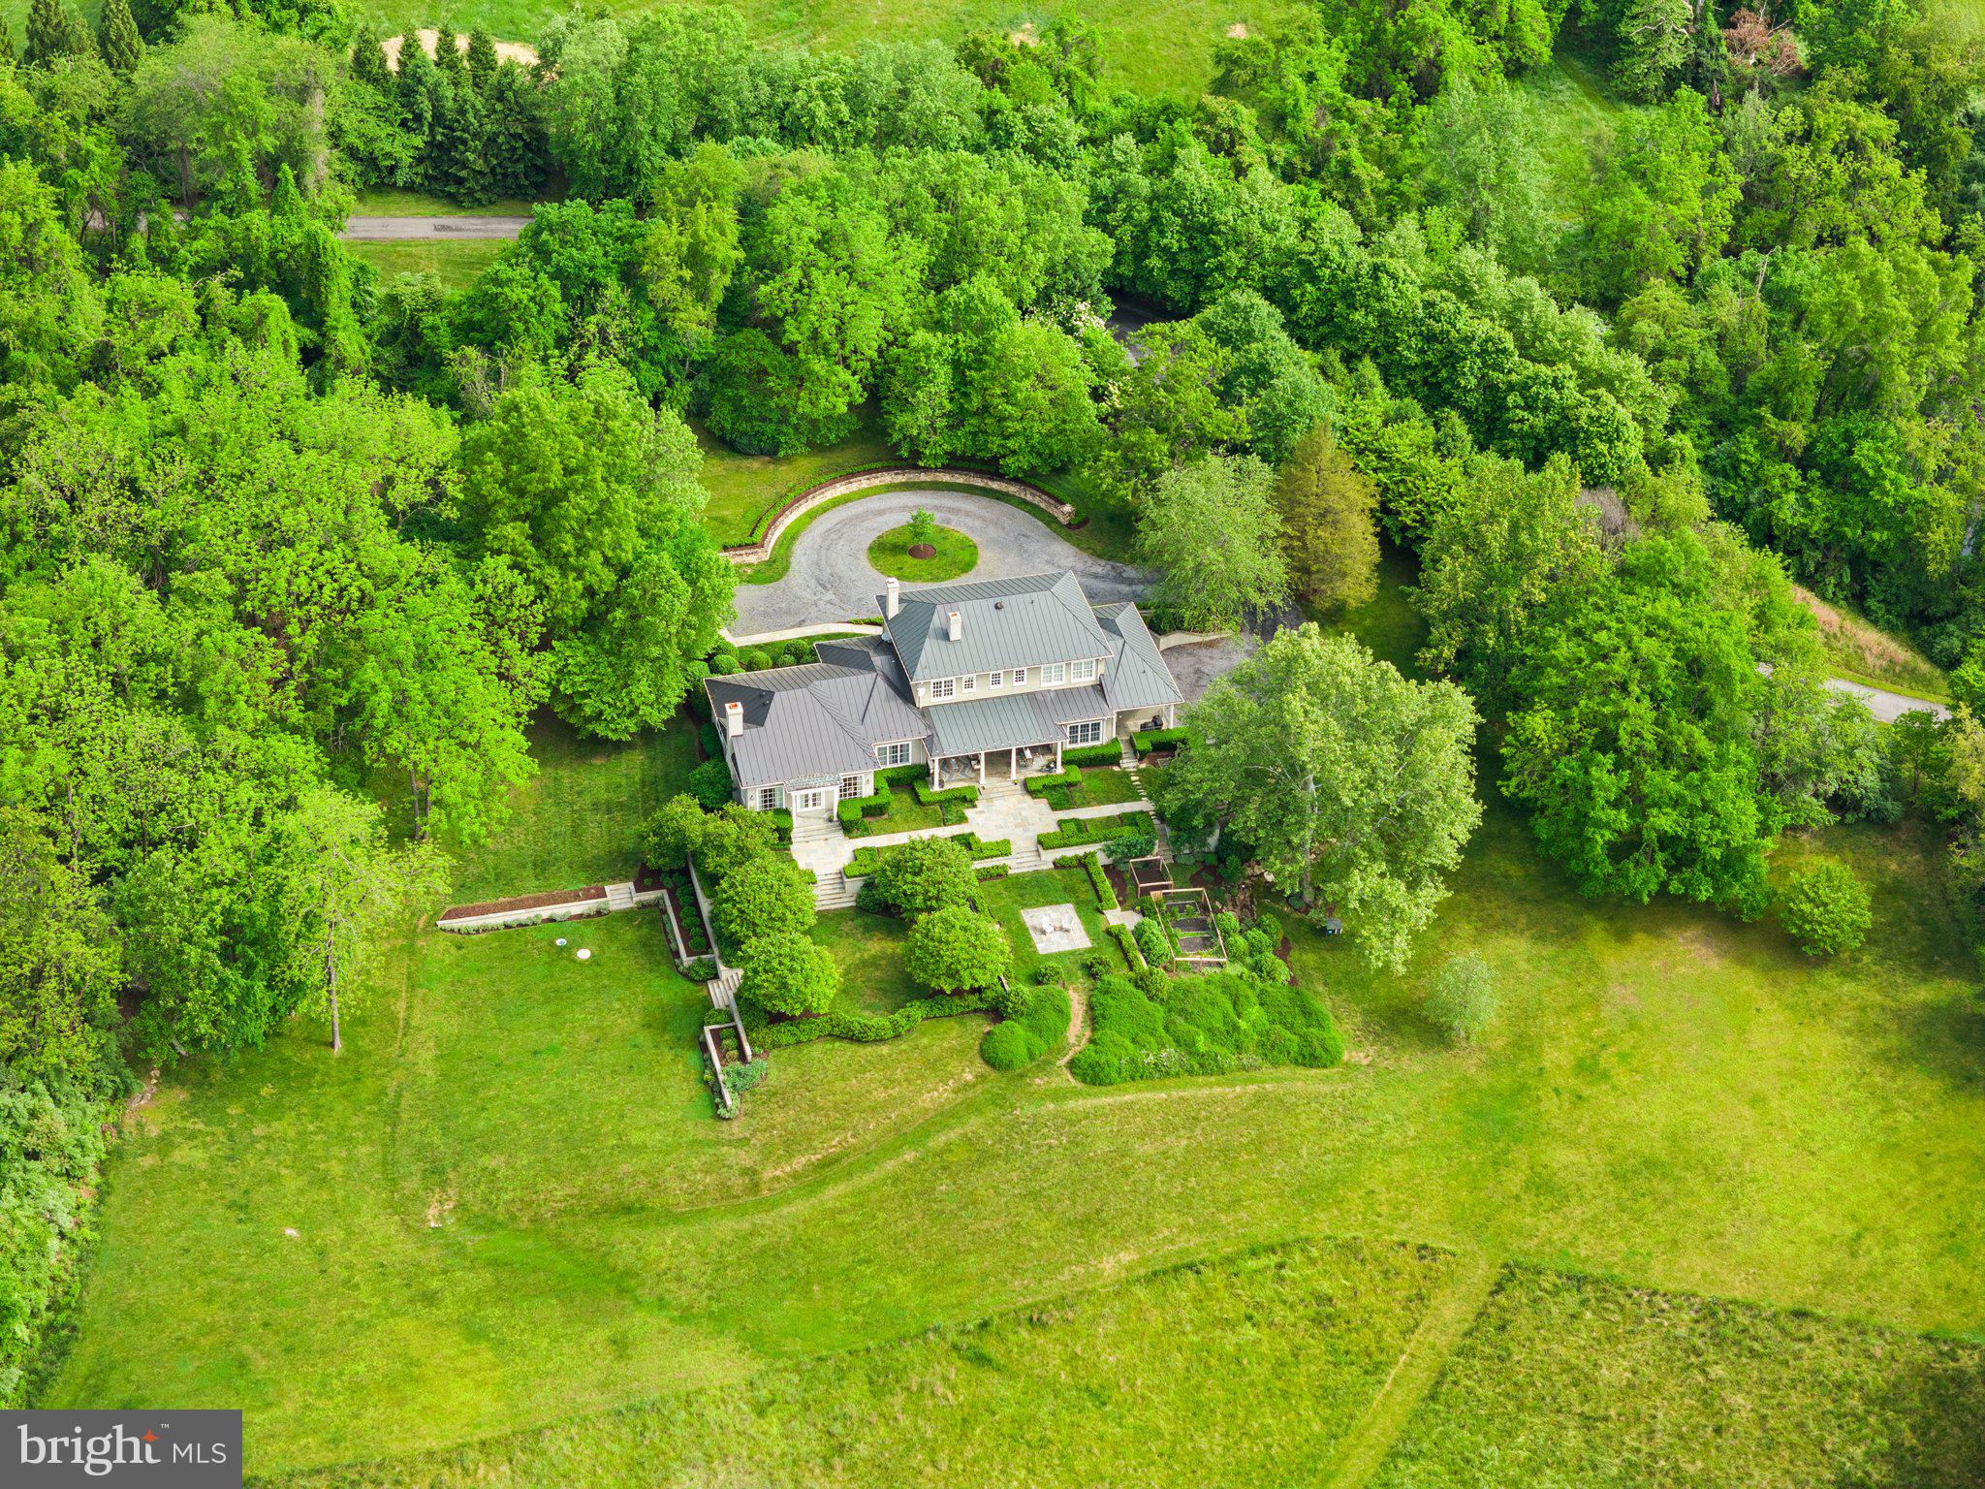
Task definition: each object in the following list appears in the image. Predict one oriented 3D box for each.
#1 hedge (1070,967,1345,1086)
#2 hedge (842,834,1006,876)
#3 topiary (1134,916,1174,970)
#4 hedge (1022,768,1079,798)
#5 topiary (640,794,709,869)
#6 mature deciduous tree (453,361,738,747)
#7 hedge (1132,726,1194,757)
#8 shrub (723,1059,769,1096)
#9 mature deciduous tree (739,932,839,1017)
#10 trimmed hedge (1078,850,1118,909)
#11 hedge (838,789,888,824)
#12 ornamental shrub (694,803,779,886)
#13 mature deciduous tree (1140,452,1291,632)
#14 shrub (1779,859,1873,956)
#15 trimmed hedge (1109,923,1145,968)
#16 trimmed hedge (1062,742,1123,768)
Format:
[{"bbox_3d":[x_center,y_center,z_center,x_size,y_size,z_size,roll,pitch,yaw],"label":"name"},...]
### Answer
[{"bbox_3d":[12.220,15.820,226.110,15.500,2.300,8.200,-8,35,-12],"label":"hedge"},{"bbox_3d":[-4.039,6.795,247.417,10.659,0.533,2.326,-8,36,-12],"label":"hedge"},{"bbox_3d":[9.340,11.310,230.780,2.100,1.600,3.500,-8,35,-12],"label":"topiary"},{"bbox_3d":[3.842,2.394,253.767,3.634,0.736,1.938,-8,36,-12],"label":"hedge"},{"bbox_3d":[-19.625,5.396,247.190,4.360,4.845,4.360,-8,36,-12],"label":"topiary"},{"bbox_3d":[-25.203,-12.331,254.325,17.248,24.709,17.248,-8,36,-12],"label":"mature deciduous tree"},{"bbox_3d":[10.600,-0.180,246.840,3.700,0.900,1.900,-8,35,-12],"label":"hedge"},{"bbox_3d":[-13.800,18.470,223.740,2.500,0.950,2.200,-8,35,-12],"label":"shrub"},{"bbox_3d":[-11.566,13.314,228.223,5.765,4.859,5.765,1,35,0],"label":"mature deciduous tree"},{"bbox_3d":[6.626,8.619,246.108,0.775,0.659,5.717,-5,35,-8],"label":"trimmed hedge"},{"bbox_3d":[-7.670,3.930,240.520,3.000,0.950,2.000,-8,35,-12],"label":"hedge"},{"bbox_3d":[-15.739,6.210,245.410,5.426,4.845,5.233,1,35,0],"label":"ornamental shrub"},{"bbox_3d":[14.240,-13.000,257.150,9.700,10.600,9.700,0,34,0],"label":"mature deciduous tree"},{"bbox_3d":[48.480,9.370,232.650,5.400,5.200,5.400,0,34,0],"label":"shrub"},{"bbox_3d":[7.750,11.550,230.950,0.850,0.800,3.900,-8,35,-12],"label":"trimmed hedge"},{"bbox_3d":[6.303,0.812,255.854,3.779,0.950,1.211,-8,36,-12],"label":"trimmed hedge"}]

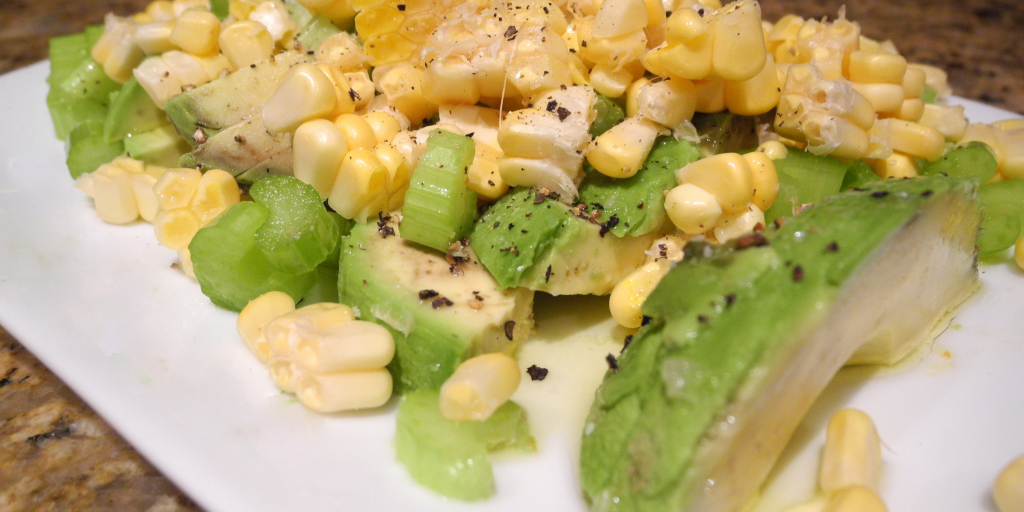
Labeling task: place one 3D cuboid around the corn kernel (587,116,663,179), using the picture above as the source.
[{"bbox_3d":[0.022,-0.021,0.163,0.013,0.008,0.008,-25,40,-33],"label":"corn kernel"}]

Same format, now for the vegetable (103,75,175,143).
[{"bbox_3d":[-0.087,-0.034,0.193,0.015,0.013,0.011,-11,35,-17],"label":"vegetable"}]

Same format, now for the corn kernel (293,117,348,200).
[{"bbox_3d":[-0.027,-0.014,0.118,0.007,0.012,0.006,4,24,16],"label":"corn kernel"}]

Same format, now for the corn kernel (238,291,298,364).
[{"bbox_3d":[-0.031,0.009,0.107,0.007,0.005,0.010,-15,61,-15],"label":"corn kernel"}]

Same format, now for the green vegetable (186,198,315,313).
[{"bbox_3d":[-0.040,0.000,0.129,0.018,0.015,0.008,-10,10,29],"label":"green vegetable"}]

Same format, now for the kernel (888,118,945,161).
[{"bbox_3d":[0.077,-0.022,0.157,0.011,0.006,0.007,9,34,-12],"label":"kernel"}]

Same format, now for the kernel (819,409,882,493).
[{"bbox_3d":[0.048,0.028,0.118,0.008,0.007,0.012,14,35,20],"label":"kernel"}]

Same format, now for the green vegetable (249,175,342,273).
[{"bbox_3d":[-0.033,-0.005,0.128,0.013,0.013,0.009,7,2,25],"label":"green vegetable"}]

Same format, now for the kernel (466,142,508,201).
[{"bbox_3d":[-0.004,-0.012,0.113,0.007,0.005,0.009,-3,70,-20],"label":"kernel"}]

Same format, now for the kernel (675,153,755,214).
[{"bbox_3d":[0.038,-0.014,0.154,0.014,0.010,0.008,13,40,15],"label":"kernel"}]

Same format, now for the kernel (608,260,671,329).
[{"bbox_3d":[0.020,0.006,0.126,0.006,0.006,0.011,23,65,34],"label":"kernel"}]

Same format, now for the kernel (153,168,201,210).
[{"bbox_3d":[-0.050,-0.011,0.126,0.006,0.006,0.009,-11,15,-13],"label":"kernel"}]

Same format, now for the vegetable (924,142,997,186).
[{"bbox_3d":[0.098,-0.019,0.181,0.014,0.012,0.008,14,36,21],"label":"vegetable"}]

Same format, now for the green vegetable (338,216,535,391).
[{"bbox_3d":[-0.011,0.007,0.119,0.024,0.016,0.018,-21,39,-28],"label":"green vegetable"}]

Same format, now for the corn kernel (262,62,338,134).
[{"bbox_3d":[-0.036,-0.027,0.140,0.009,0.013,0.006,24,25,-25],"label":"corn kernel"}]

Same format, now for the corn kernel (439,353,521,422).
[{"bbox_3d":[-0.004,0.015,0.092,0.010,0.005,0.006,-28,54,-18],"label":"corn kernel"}]

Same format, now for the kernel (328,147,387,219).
[{"bbox_3d":[-0.029,-0.013,0.154,0.009,0.012,0.008,-2,35,-22],"label":"kernel"}]

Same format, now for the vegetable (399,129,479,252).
[{"bbox_3d":[-0.013,-0.011,0.147,0.011,0.020,0.009,20,33,10],"label":"vegetable"}]

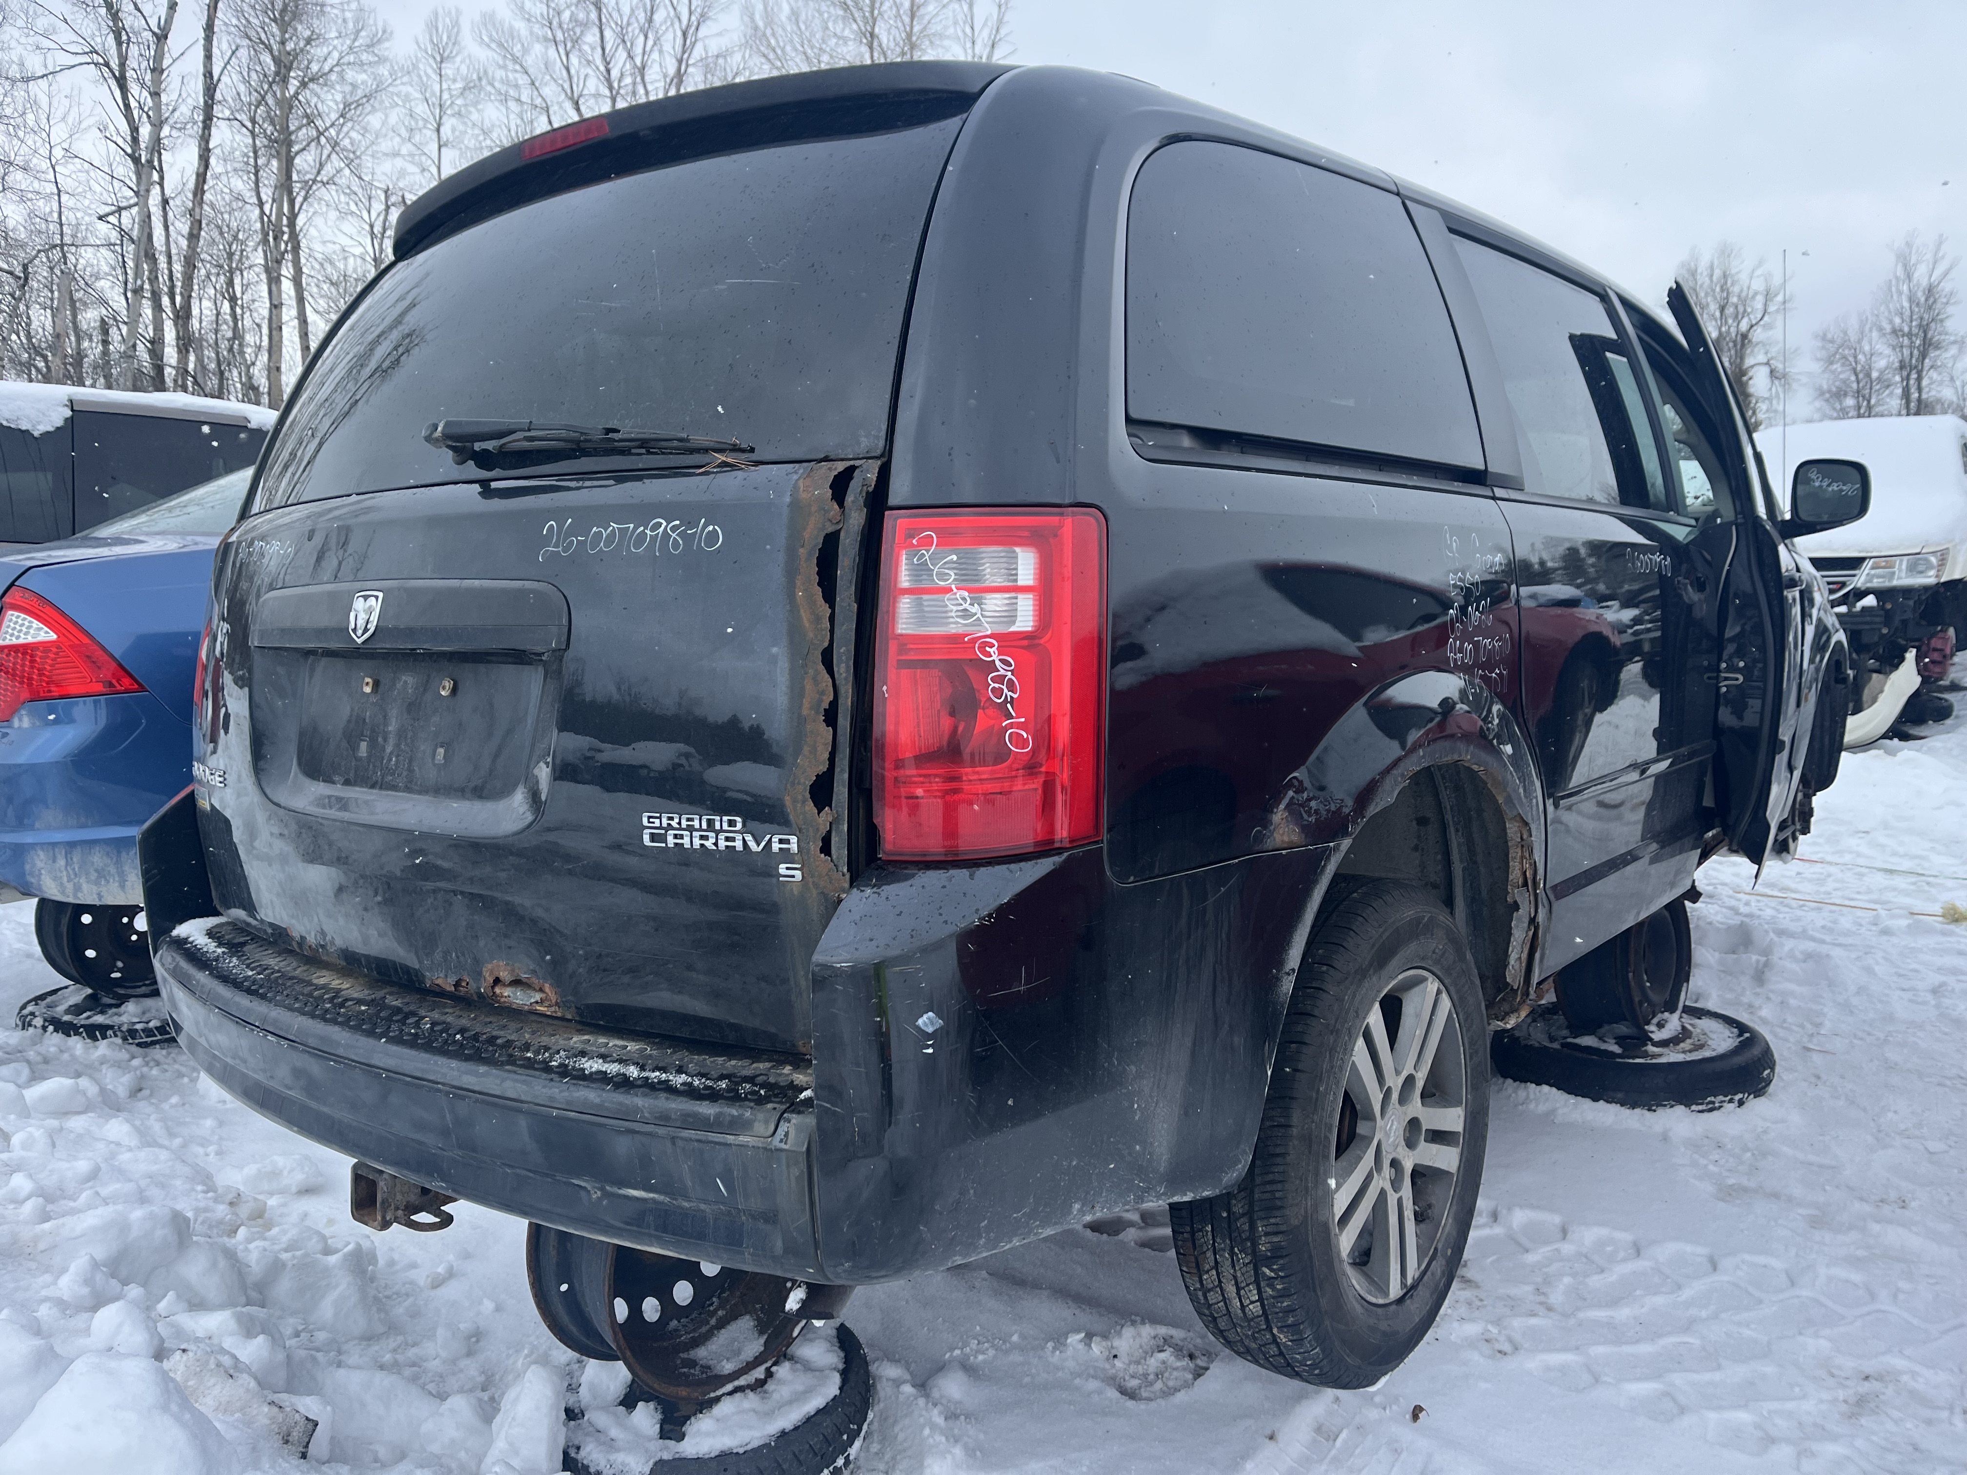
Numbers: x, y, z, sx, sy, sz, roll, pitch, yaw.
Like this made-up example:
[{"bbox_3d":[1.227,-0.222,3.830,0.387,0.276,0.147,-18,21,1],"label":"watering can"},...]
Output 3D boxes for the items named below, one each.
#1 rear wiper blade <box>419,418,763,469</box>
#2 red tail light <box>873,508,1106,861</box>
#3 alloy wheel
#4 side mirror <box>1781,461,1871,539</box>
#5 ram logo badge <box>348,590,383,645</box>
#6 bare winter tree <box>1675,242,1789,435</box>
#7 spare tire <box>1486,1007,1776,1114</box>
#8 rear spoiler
[{"bbox_3d":[-0.459,-0.327,1.670,0.525,0.055,0.055,8,-8,30],"label":"rear wiper blade"},{"bbox_3d":[0.012,-0.054,1.473,0.215,0.338,0.125,2,6,30],"label":"red tail light"},{"bbox_3d":[0.537,0.567,2.176,0.180,0.466,0.466,3,6,38],"label":"alloy wheel"},{"bbox_3d":[2.173,-0.614,3.805,0.215,0.205,0.140,3,6,34],"label":"side mirror"},{"bbox_3d":[-0.755,-0.146,1.812,0.058,0.067,0.012,3,-9,38],"label":"ram logo badge"},{"bbox_3d":[22.866,-9.163,45.498,3.800,12.000,3.800,0,5,0],"label":"bare winter tree"},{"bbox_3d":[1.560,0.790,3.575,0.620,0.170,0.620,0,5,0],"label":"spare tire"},{"bbox_3d":[-0.507,-0.806,2.080,1.260,0.130,0.230,3,6,38],"label":"rear spoiler"}]

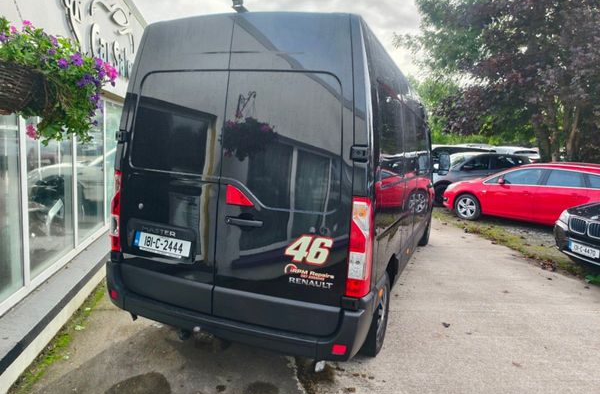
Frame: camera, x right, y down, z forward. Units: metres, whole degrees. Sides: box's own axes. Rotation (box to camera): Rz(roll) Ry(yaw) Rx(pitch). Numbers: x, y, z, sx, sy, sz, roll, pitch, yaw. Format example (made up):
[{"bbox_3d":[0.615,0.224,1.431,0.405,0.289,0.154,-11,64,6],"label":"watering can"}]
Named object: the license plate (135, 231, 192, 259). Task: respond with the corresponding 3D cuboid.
[{"bbox_3d":[-1.028,0.345,2.960,0.520,0.112,0.020,7,0,23],"label":"license plate"}]

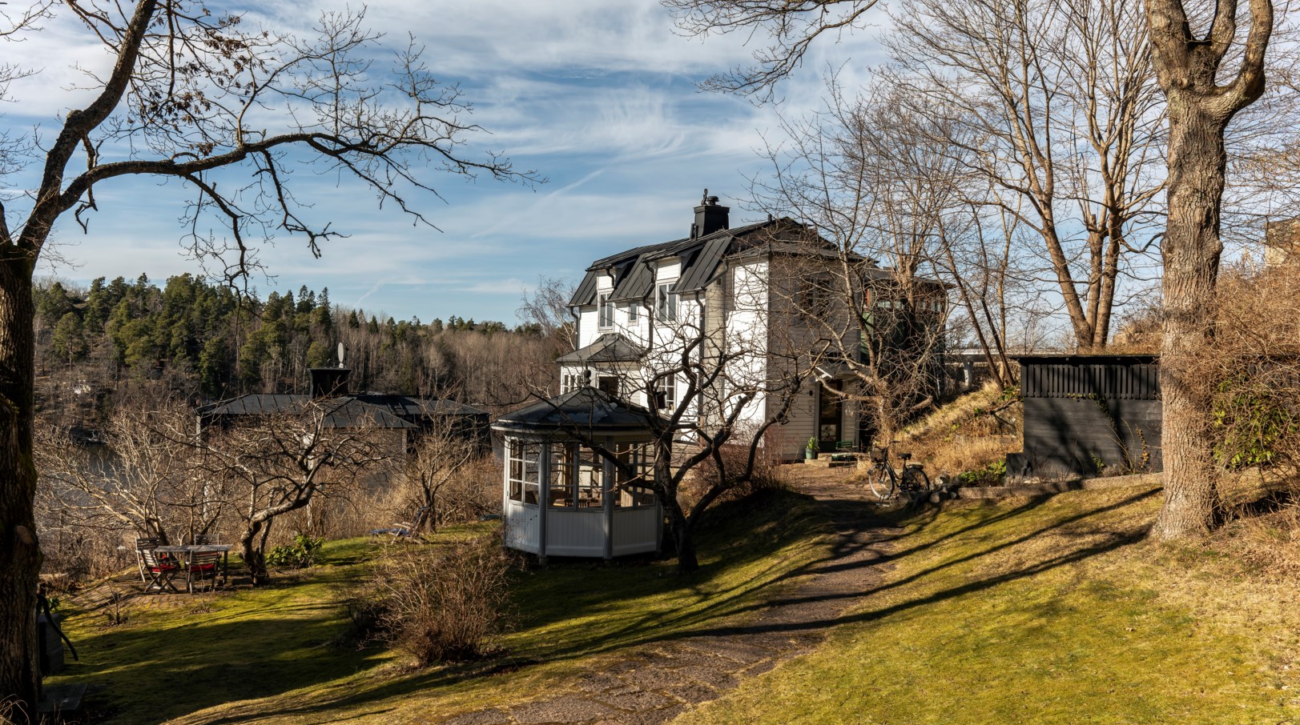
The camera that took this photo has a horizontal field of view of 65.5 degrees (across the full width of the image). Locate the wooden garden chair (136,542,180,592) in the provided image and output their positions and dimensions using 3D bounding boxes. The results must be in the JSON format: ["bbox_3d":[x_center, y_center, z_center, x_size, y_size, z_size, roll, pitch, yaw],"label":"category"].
[{"bbox_3d":[-10.108,4.221,20.800,0.550,0.950,0.620,1,-1,37],"label":"wooden garden chair"}]

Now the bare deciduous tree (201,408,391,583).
[{"bbox_3d":[-7.244,2.748,20.800,4.014,3.636,3.400,1,-1,-19],"label":"bare deciduous tree"}]

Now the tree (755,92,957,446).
[{"bbox_3d":[5.038,-2.474,25.000,4.925,8.791,4.400,1,-1,11],"label":"tree"}]

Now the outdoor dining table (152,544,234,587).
[{"bbox_3d":[-9.630,4.298,21.297,1.550,0.730,0.750,1,-1,-9],"label":"outdoor dining table"}]

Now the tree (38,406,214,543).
[{"bbox_3d":[-11.814,2.577,22.800,4.033,3.390,3.400,1,-1,-27],"label":"tree"}]

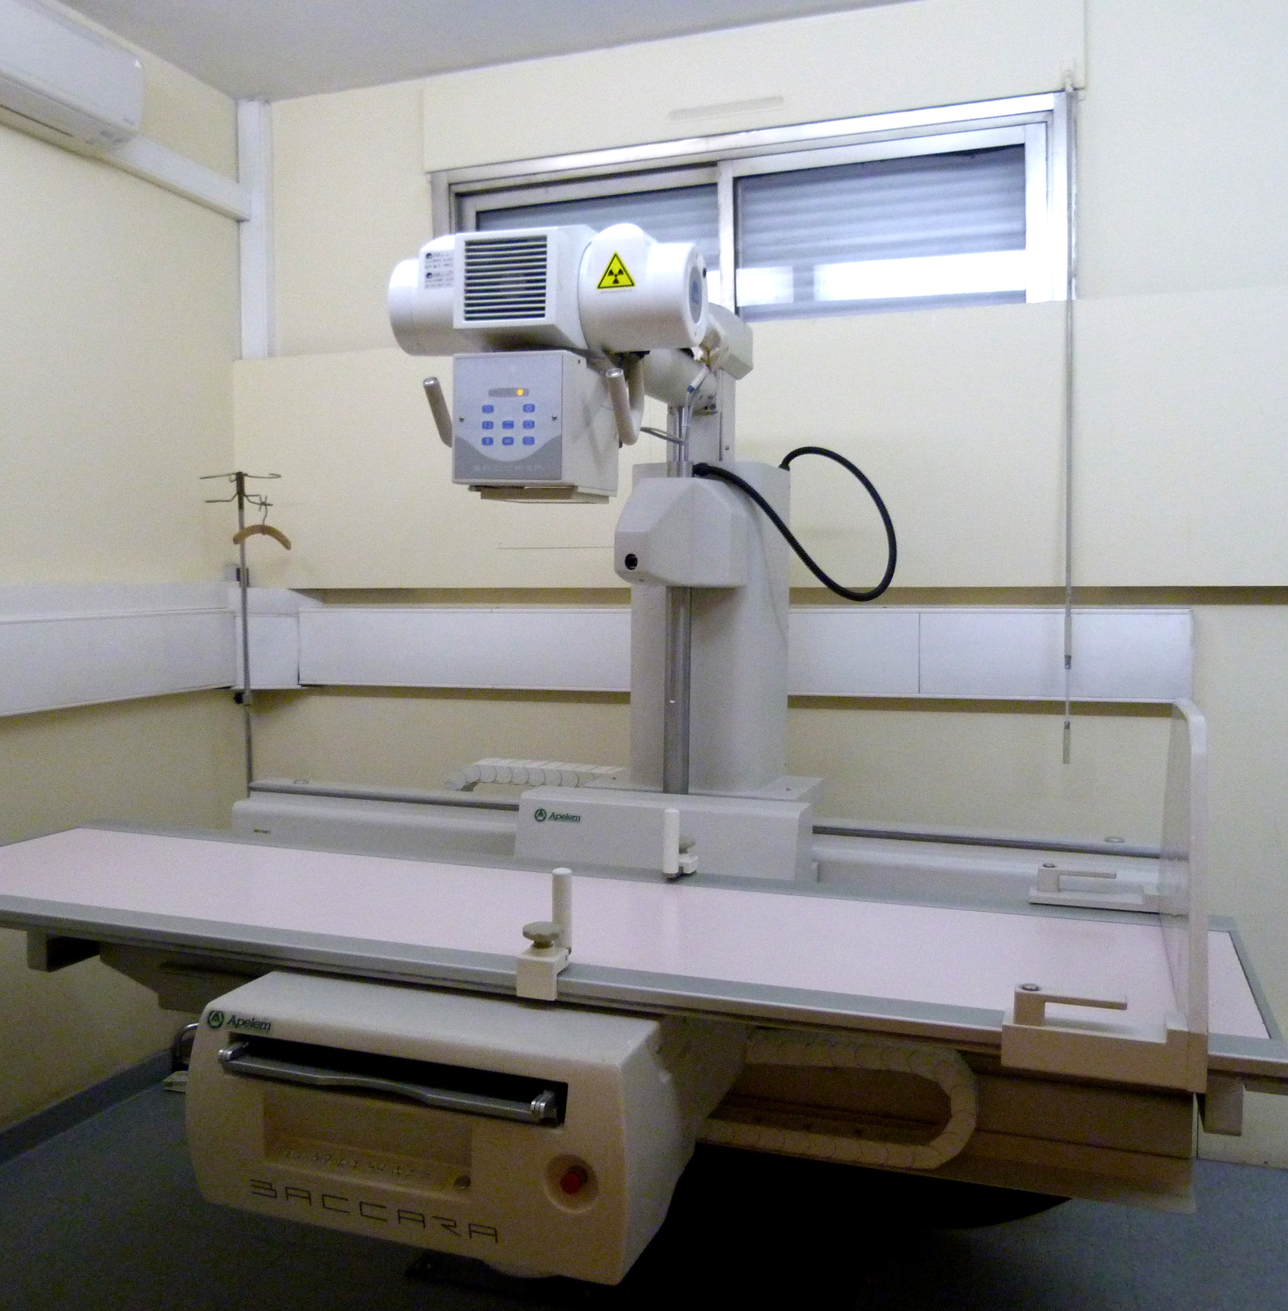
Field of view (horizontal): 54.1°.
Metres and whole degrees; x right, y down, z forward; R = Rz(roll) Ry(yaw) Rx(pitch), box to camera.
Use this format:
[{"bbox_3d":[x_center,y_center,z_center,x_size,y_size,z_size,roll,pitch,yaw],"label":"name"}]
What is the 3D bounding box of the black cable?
[{"bbox_3d":[0.301,-0.255,2.421,0.350,0.307,0.220,1,4,20],"label":"black cable"}]

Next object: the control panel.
[{"bbox_3d":[-0.162,-0.346,1.934,0.178,0.195,0.234,2,4,17],"label":"control panel"}]

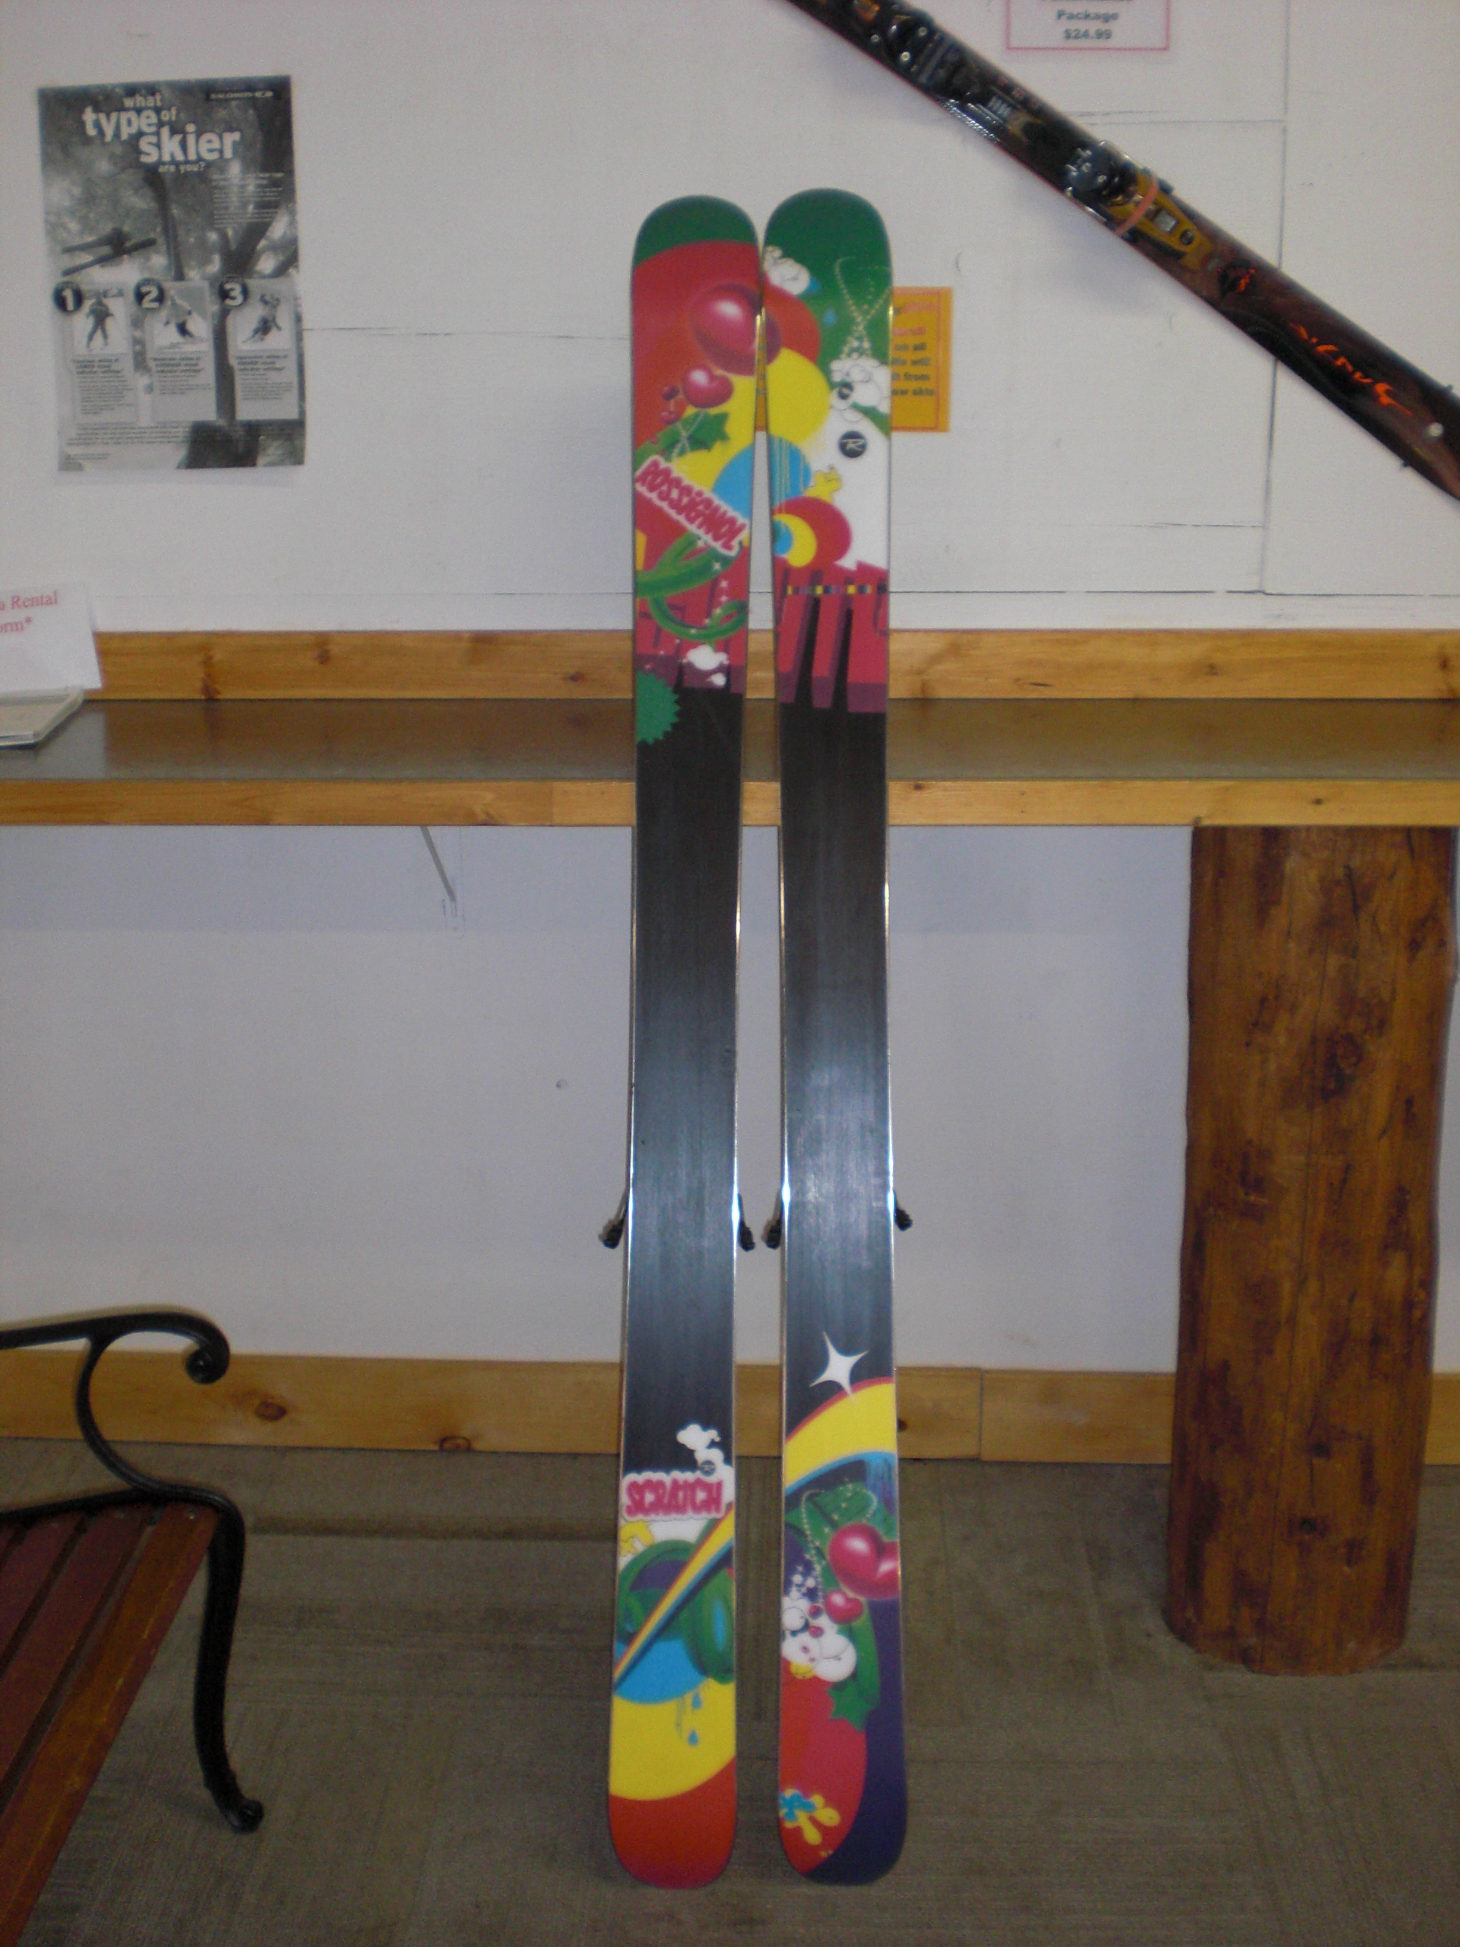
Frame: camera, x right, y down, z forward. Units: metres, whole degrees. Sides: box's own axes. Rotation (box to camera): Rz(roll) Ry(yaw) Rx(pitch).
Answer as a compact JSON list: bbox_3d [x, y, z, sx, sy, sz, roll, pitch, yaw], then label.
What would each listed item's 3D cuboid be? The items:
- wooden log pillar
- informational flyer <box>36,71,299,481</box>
[{"bbox_3d":[0.654,0.267,2.429,0.290,1.000,0.290,0,13,3],"label":"wooden log pillar"},{"bbox_3d":[-0.688,-0.857,2.638,0.311,0.455,0.008,0,13,3],"label":"informational flyer"}]

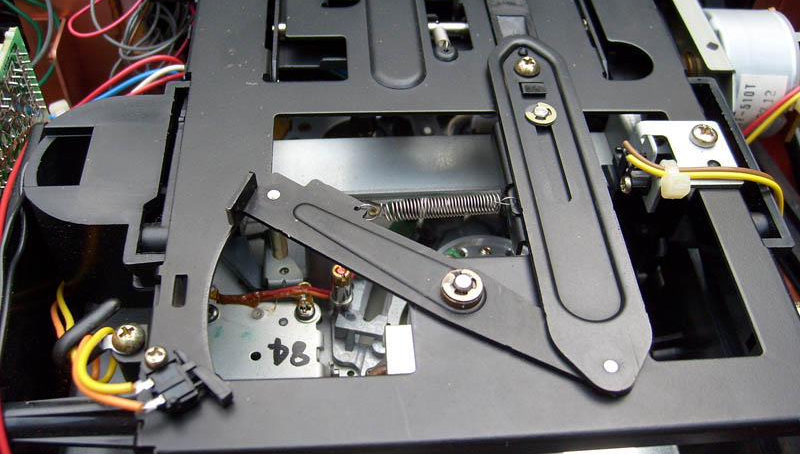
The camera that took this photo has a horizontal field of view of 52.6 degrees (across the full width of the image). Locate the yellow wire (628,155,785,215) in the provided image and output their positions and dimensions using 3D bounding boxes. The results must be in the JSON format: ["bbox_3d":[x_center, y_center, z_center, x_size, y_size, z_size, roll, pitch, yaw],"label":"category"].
[{"bbox_3d":[0.063,-0.008,0.172,0.032,0.008,0.013,-2,51,-5],"label":"yellow wire"}]

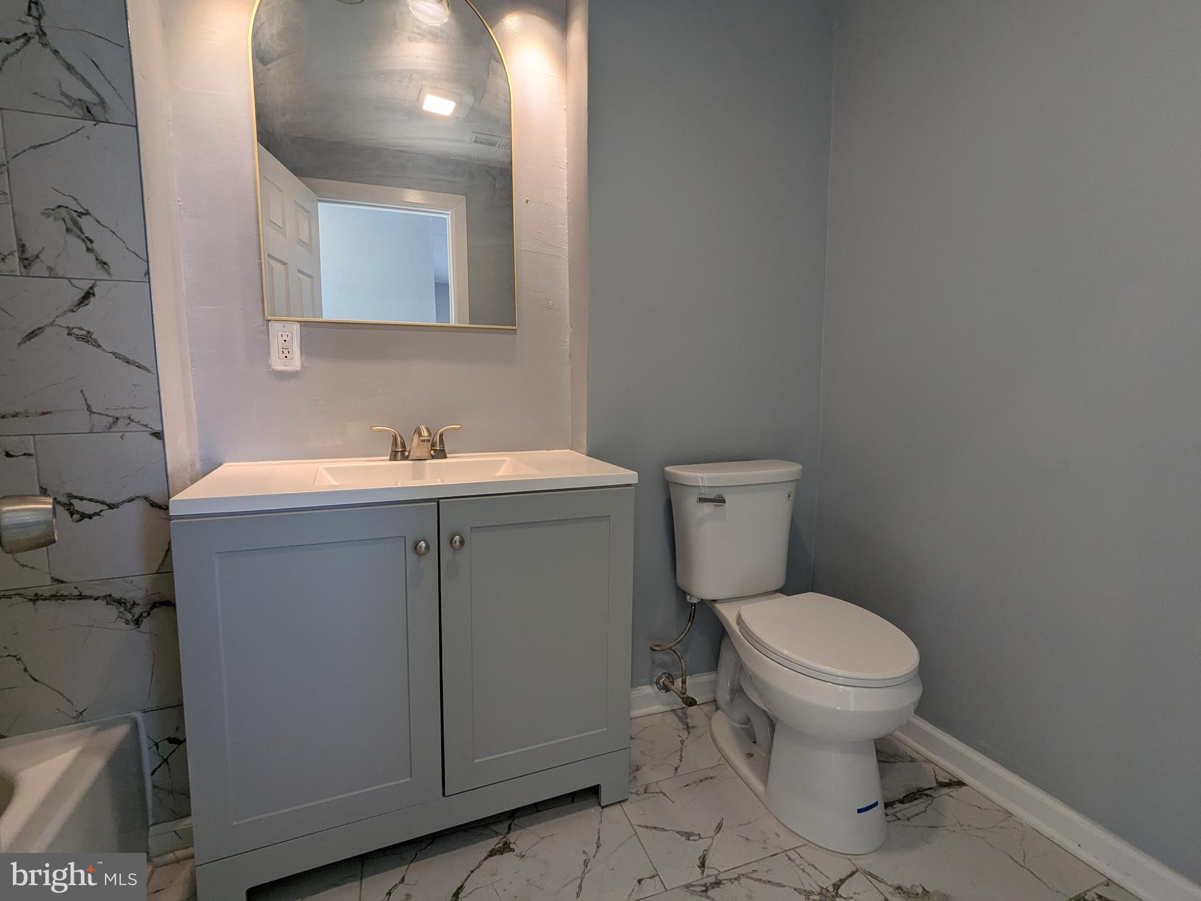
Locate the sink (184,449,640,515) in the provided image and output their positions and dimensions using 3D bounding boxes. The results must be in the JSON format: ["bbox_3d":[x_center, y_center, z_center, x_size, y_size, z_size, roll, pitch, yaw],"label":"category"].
[{"bbox_3d":[-0.420,0.057,1.355,0.915,0.030,0.459,-2,7,-24],"label":"sink"}]

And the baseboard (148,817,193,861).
[{"bbox_3d":[-0.951,0.866,1.234,0.085,0.092,0.020,-2,7,-24],"label":"baseboard"}]

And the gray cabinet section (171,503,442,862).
[{"bbox_3d":[-0.638,0.426,1.303,0.458,0.676,0.420,-2,7,-24],"label":"gray cabinet section"}]

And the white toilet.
[{"bbox_3d":[0.510,0.478,1.482,0.440,0.805,0.715,-3,7,-22],"label":"white toilet"}]

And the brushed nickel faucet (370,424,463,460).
[{"bbox_3d":[-0.478,-0.018,1.473,0.224,0.091,0.129,-2,7,-24],"label":"brushed nickel faucet"}]

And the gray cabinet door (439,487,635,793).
[{"bbox_3d":[-0.134,0.429,1.296,0.458,0.672,0.021,-2,7,-24],"label":"gray cabinet door"}]

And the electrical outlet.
[{"bbox_3d":[-0.793,-0.264,1.399,0.071,0.117,0.009,-2,7,-24],"label":"electrical outlet"}]

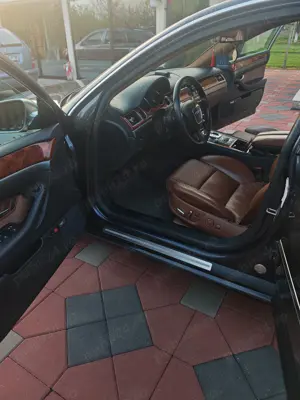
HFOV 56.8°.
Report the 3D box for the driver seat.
[{"bbox_3d":[0.555,-0.251,1.417,0.840,0.980,0.550,15,34,24],"label":"driver seat"}]

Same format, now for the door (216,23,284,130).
[{"bbox_3d":[0.922,-1.272,2.898,0.220,1.050,1.150,26,39,37],"label":"door"}]

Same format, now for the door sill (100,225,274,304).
[{"bbox_3d":[0.129,0.257,1.390,1.020,0.130,0.170,15,34,24],"label":"door sill"}]

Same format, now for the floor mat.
[{"bbox_3d":[-0.019,-0.002,1.940,0.660,0.060,0.480,15,34,24],"label":"floor mat"}]

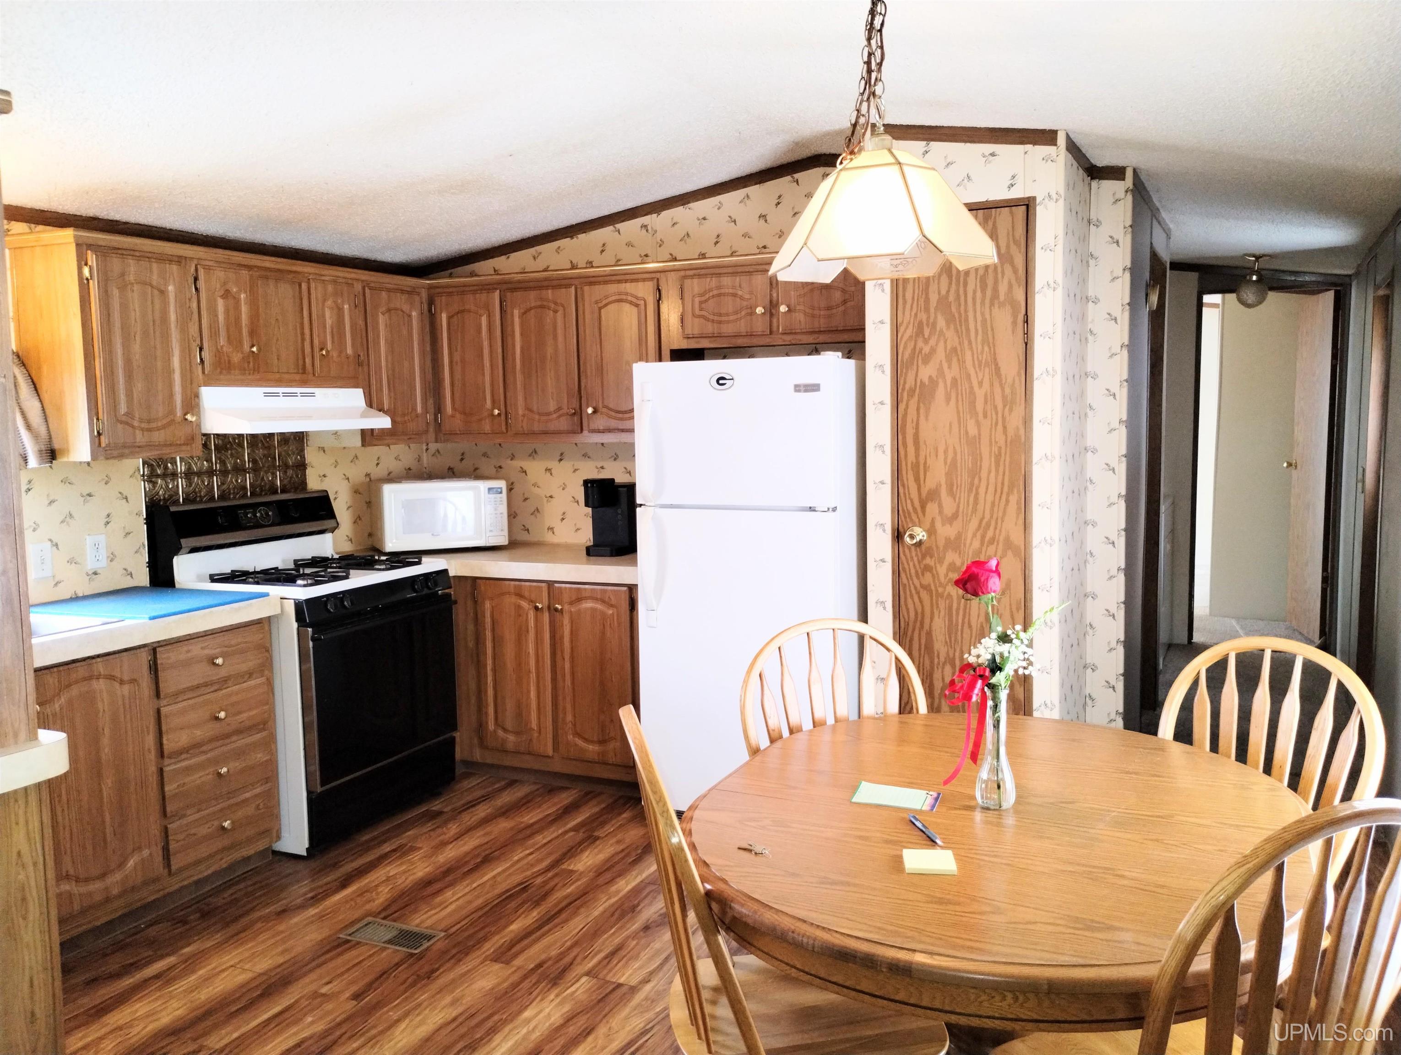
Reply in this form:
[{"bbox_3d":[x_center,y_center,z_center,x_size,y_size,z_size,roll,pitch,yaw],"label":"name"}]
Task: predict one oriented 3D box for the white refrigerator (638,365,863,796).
[{"bbox_3d":[0.273,0.216,4.269,0.770,1.690,0.770,2,6,26],"label":"white refrigerator"}]

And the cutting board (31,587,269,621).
[{"bbox_3d":[-1.809,0.245,3.674,0.630,0.014,0.500,2,6,26],"label":"cutting board"}]

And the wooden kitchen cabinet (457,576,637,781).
[{"bbox_3d":[-0.447,0.600,4.803,0.950,0.850,0.615,2,6,26],"label":"wooden kitchen cabinet"}]

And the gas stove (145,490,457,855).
[{"bbox_3d":[-1.475,0.492,4.329,0.725,1.195,0.775,2,6,26],"label":"gas stove"}]

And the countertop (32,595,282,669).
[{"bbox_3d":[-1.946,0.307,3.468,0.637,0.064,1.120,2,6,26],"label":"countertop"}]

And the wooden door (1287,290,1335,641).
[{"bbox_3d":[3.698,-0.357,6.902,0.040,2.050,0.670,0,6,11],"label":"wooden door"}]

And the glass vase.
[{"bbox_3d":[0.543,0.400,2.085,0.075,0.225,0.075,2,6,26],"label":"glass vase"}]

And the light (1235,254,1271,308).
[{"bbox_3d":[2.911,-1.295,5.985,0.165,0.280,0.165,2,6,26],"label":"light"}]

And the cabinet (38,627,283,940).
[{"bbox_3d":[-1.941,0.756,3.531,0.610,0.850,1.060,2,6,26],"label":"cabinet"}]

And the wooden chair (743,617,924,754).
[{"bbox_3d":[0.412,0.734,2.643,0.490,0.975,0.550,-3,6,-19],"label":"wooden chair"}]

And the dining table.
[{"bbox_3d":[0.554,0.889,2.149,1.075,0.760,1.288,1,6,22],"label":"dining table"}]

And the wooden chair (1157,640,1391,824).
[{"bbox_3d":[1.062,0.745,2.397,0.550,0.975,0.490,-4,7,-29],"label":"wooden chair"}]

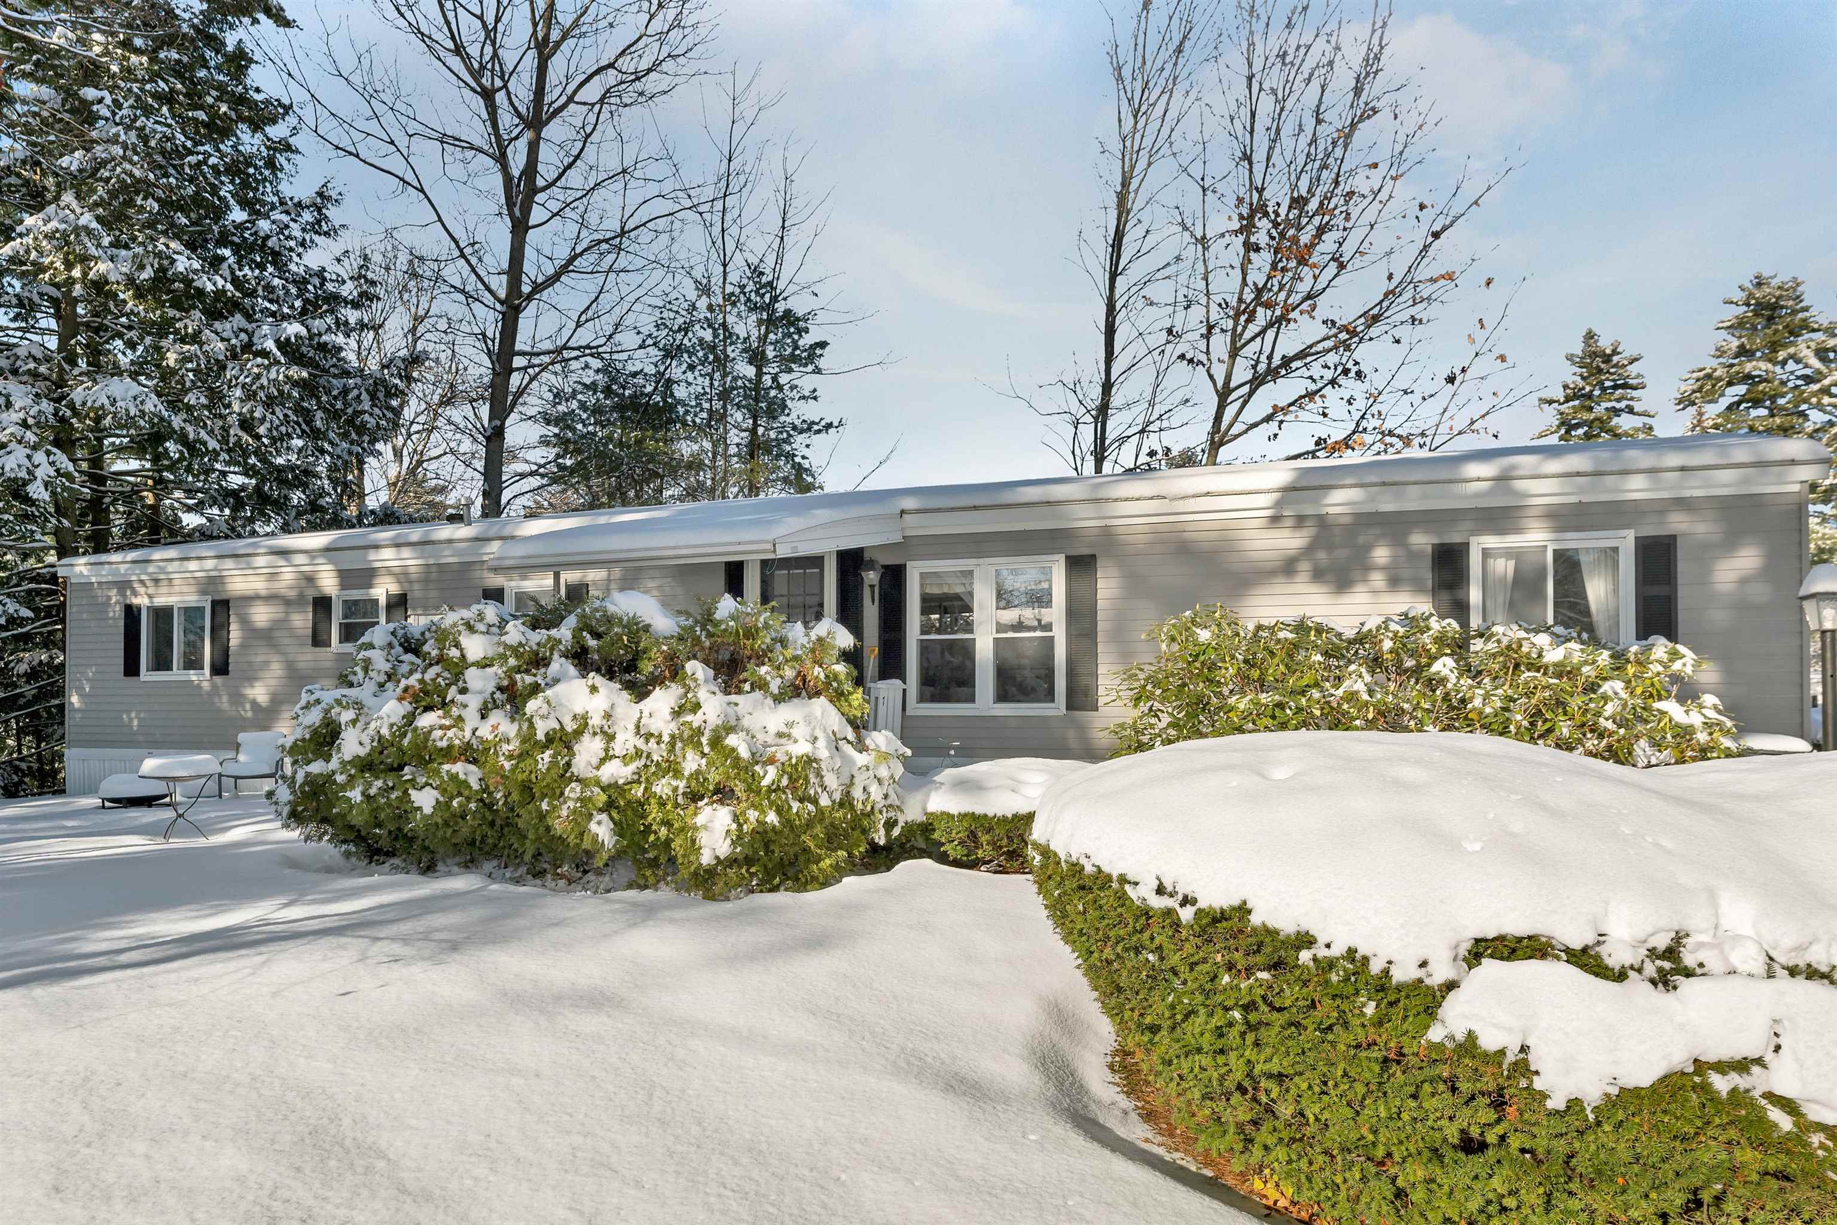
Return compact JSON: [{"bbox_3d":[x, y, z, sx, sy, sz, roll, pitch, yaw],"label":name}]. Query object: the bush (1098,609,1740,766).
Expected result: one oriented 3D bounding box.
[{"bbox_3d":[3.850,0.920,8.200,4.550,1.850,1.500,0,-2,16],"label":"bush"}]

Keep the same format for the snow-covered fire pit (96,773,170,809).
[{"bbox_3d":[-8.720,2.000,11.400,0.720,0.450,0.720,1,-2,-23],"label":"snow-covered fire pit"}]

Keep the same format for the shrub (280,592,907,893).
[{"bbox_3d":[-2.720,0.980,8.450,5.300,2.200,2.500,0,-2,16],"label":"shrub"}]

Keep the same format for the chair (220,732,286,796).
[{"bbox_3d":[-7.740,1.800,11.900,0.640,0.830,0.700,0,-2,-16],"label":"chair"}]

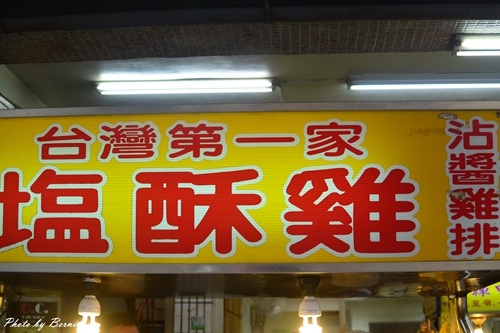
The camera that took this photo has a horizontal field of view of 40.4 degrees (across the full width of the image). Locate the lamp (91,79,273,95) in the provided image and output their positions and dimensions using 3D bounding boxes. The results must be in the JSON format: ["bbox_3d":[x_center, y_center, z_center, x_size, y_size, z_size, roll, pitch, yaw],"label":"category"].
[{"bbox_3d":[-0.441,-0.549,4.661,1.230,0.072,0.138,-1,-14,2],"label":"lamp"}]

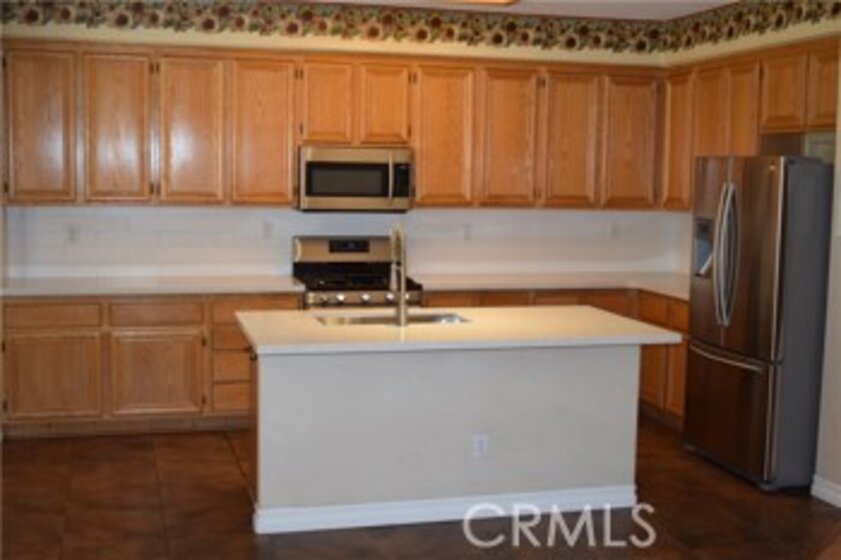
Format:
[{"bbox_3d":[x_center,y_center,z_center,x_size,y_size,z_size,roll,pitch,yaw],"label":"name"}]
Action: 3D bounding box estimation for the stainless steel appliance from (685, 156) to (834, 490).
[{"bbox_3d":[2.040,0.199,6.082,0.750,1.770,0.893,-1,6,-15],"label":"stainless steel appliance"}]

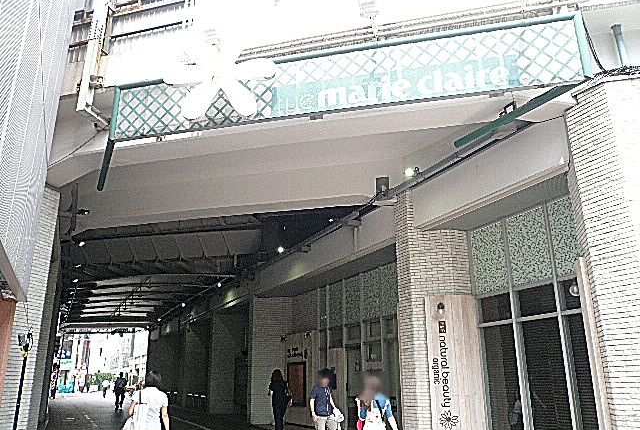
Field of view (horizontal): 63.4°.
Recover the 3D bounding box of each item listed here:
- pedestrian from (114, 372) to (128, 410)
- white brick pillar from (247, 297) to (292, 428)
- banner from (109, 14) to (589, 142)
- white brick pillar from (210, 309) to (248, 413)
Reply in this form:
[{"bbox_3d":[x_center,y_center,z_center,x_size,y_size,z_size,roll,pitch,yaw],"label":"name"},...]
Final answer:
[{"bbox_3d":[-9.398,8.309,24.510,0.600,1.700,0.400,6,-18,-21],"label":"pedestrian"},{"bbox_3d":[-1.685,4.779,17.294,1.350,4.100,0.600,0,-17,0],"label":"white brick pillar"},{"bbox_3d":[0.088,-1.937,7.616,7.000,1.020,0.200,-5,-18,13],"label":"banner"},{"bbox_3d":[-3.941,6.286,22.032,1.500,4.050,0.650,0,-17,0],"label":"white brick pillar"}]

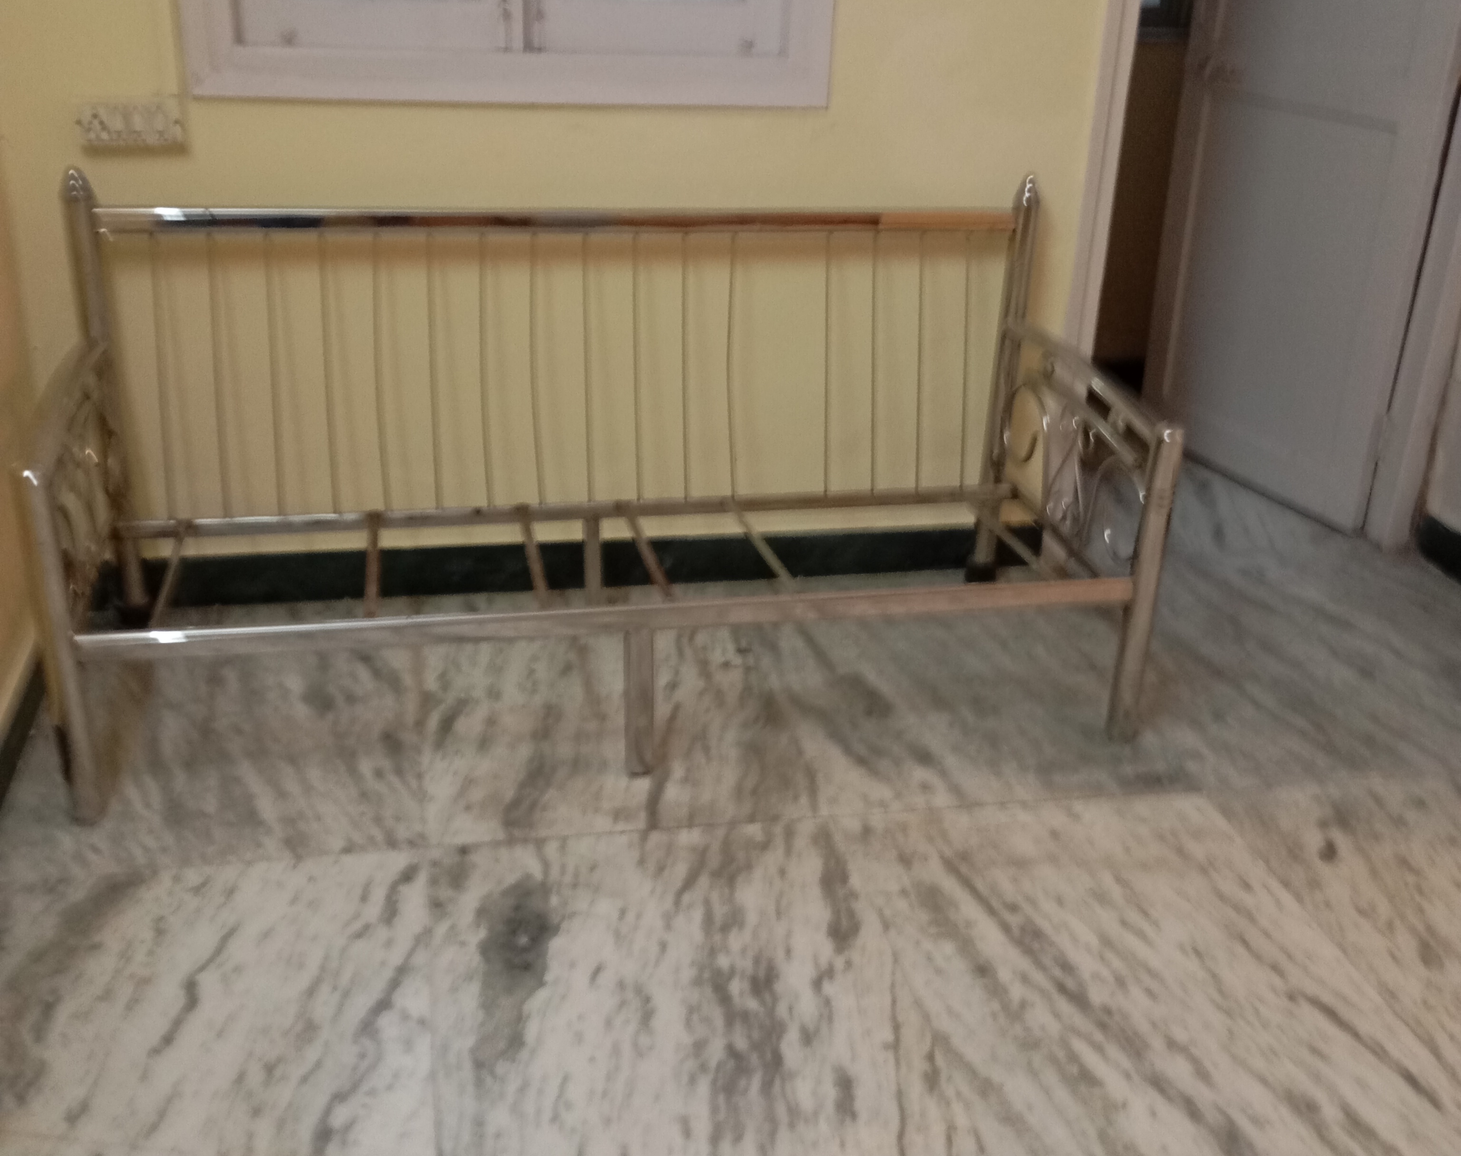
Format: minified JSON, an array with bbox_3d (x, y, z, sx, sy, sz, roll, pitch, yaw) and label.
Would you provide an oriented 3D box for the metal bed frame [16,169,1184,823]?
[{"bbox_3d":[-0.217,-0.224,2.884,1.869,0.900,0.764,-3,24,-13],"label":"metal bed frame"}]

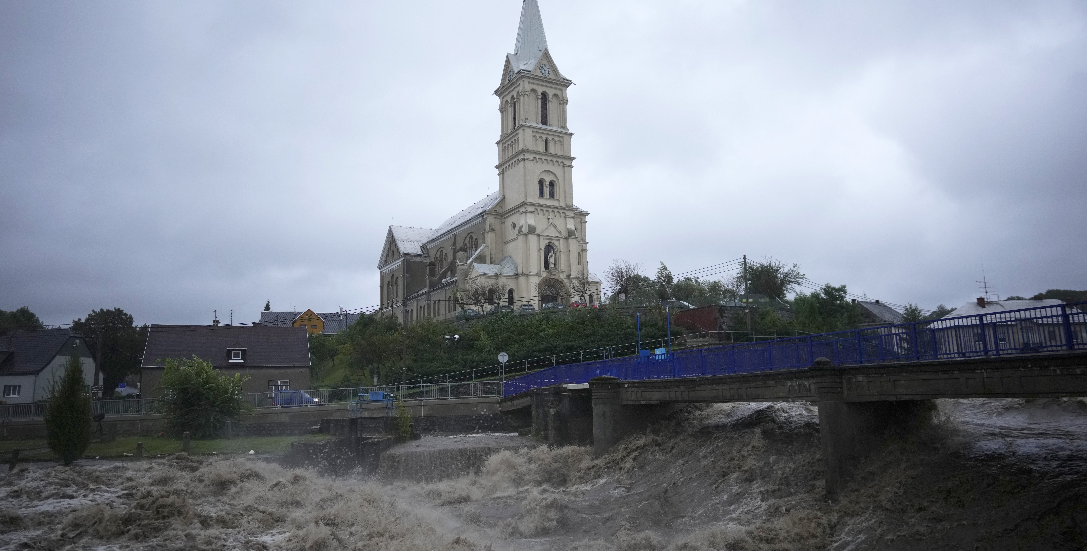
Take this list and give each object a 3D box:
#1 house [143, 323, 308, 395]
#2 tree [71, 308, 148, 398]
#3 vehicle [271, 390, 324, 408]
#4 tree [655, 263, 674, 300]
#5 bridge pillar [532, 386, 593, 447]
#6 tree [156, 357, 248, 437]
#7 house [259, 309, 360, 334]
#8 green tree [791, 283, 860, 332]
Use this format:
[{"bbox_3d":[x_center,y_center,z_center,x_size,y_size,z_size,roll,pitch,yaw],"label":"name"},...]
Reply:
[{"bbox_3d":[-30.076,8.881,68.860,13.800,8.400,9.400,3,-11,-27],"label":"house"},{"bbox_3d":[-46.767,8.777,78.000,7.400,10.400,7.200,4,-11,-31],"label":"tree"},{"bbox_3d":[-19.648,9.994,58.000,3.950,1.620,1.700,-3,-10,9],"label":"vehicle"},{"bbox_3d":[14.532,1.122,87.000,2.200,5.400,2.200,-3,-10,9],"label":"tree"},{"bbox_3d":[1.121,8.320,42.500,3.400,3.800,3.200,3,-11,-24],"label":"bridge pillar"},{"bbox_3d":[-23.767,8.524,50.500,5.800,5.500,5.200,3,-11,-25],"label":"tree"},{"bbox_3d":[-38.857,9.725,120.529,15.200,7.200,9.000,2,-11,-20],"label":"house"},{"bbox_3d":[28.147,3.629,72.000,6.400,5.500,5.800,-6,-11,21],"label":"green tree"}]

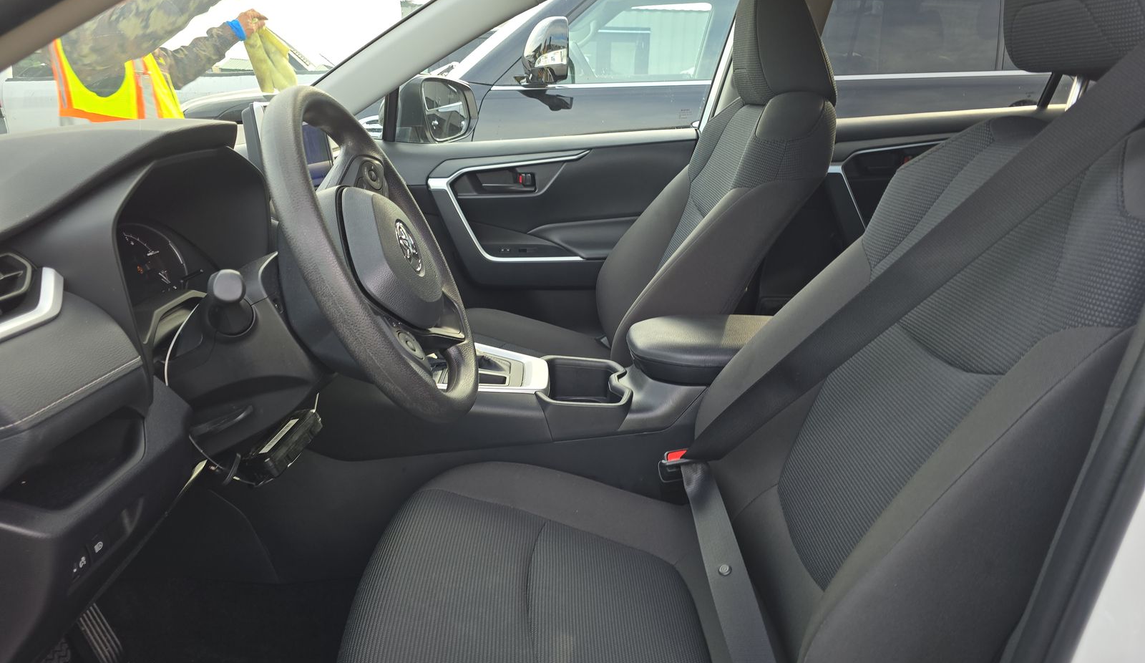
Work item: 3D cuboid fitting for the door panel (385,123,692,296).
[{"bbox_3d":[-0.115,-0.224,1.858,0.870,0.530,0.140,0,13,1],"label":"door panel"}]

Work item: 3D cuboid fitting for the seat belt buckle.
[{"bbox_3d":[0.145,0.206,1.079,0.045,0.075,0.030,0,25,1],"label":"seat belt buckle"}]

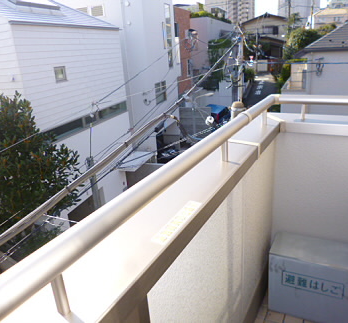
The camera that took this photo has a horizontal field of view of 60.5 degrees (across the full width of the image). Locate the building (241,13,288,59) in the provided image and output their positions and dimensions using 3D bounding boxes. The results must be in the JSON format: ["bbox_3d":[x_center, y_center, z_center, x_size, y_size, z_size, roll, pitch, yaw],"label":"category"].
[{"bbox_3d":[18.910,-26.000,62.510,8.700,8.400,9.200,2,19,16],"label":"building"}]

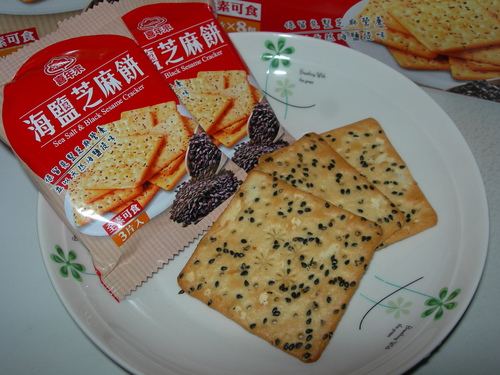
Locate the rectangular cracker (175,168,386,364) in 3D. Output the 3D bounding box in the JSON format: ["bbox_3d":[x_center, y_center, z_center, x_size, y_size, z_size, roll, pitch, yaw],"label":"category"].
[{"bbox_3d":[0.014,0.033,0.256,0.071,0.005,0.071,25,66,19],"label":"rectangular cracker"}]

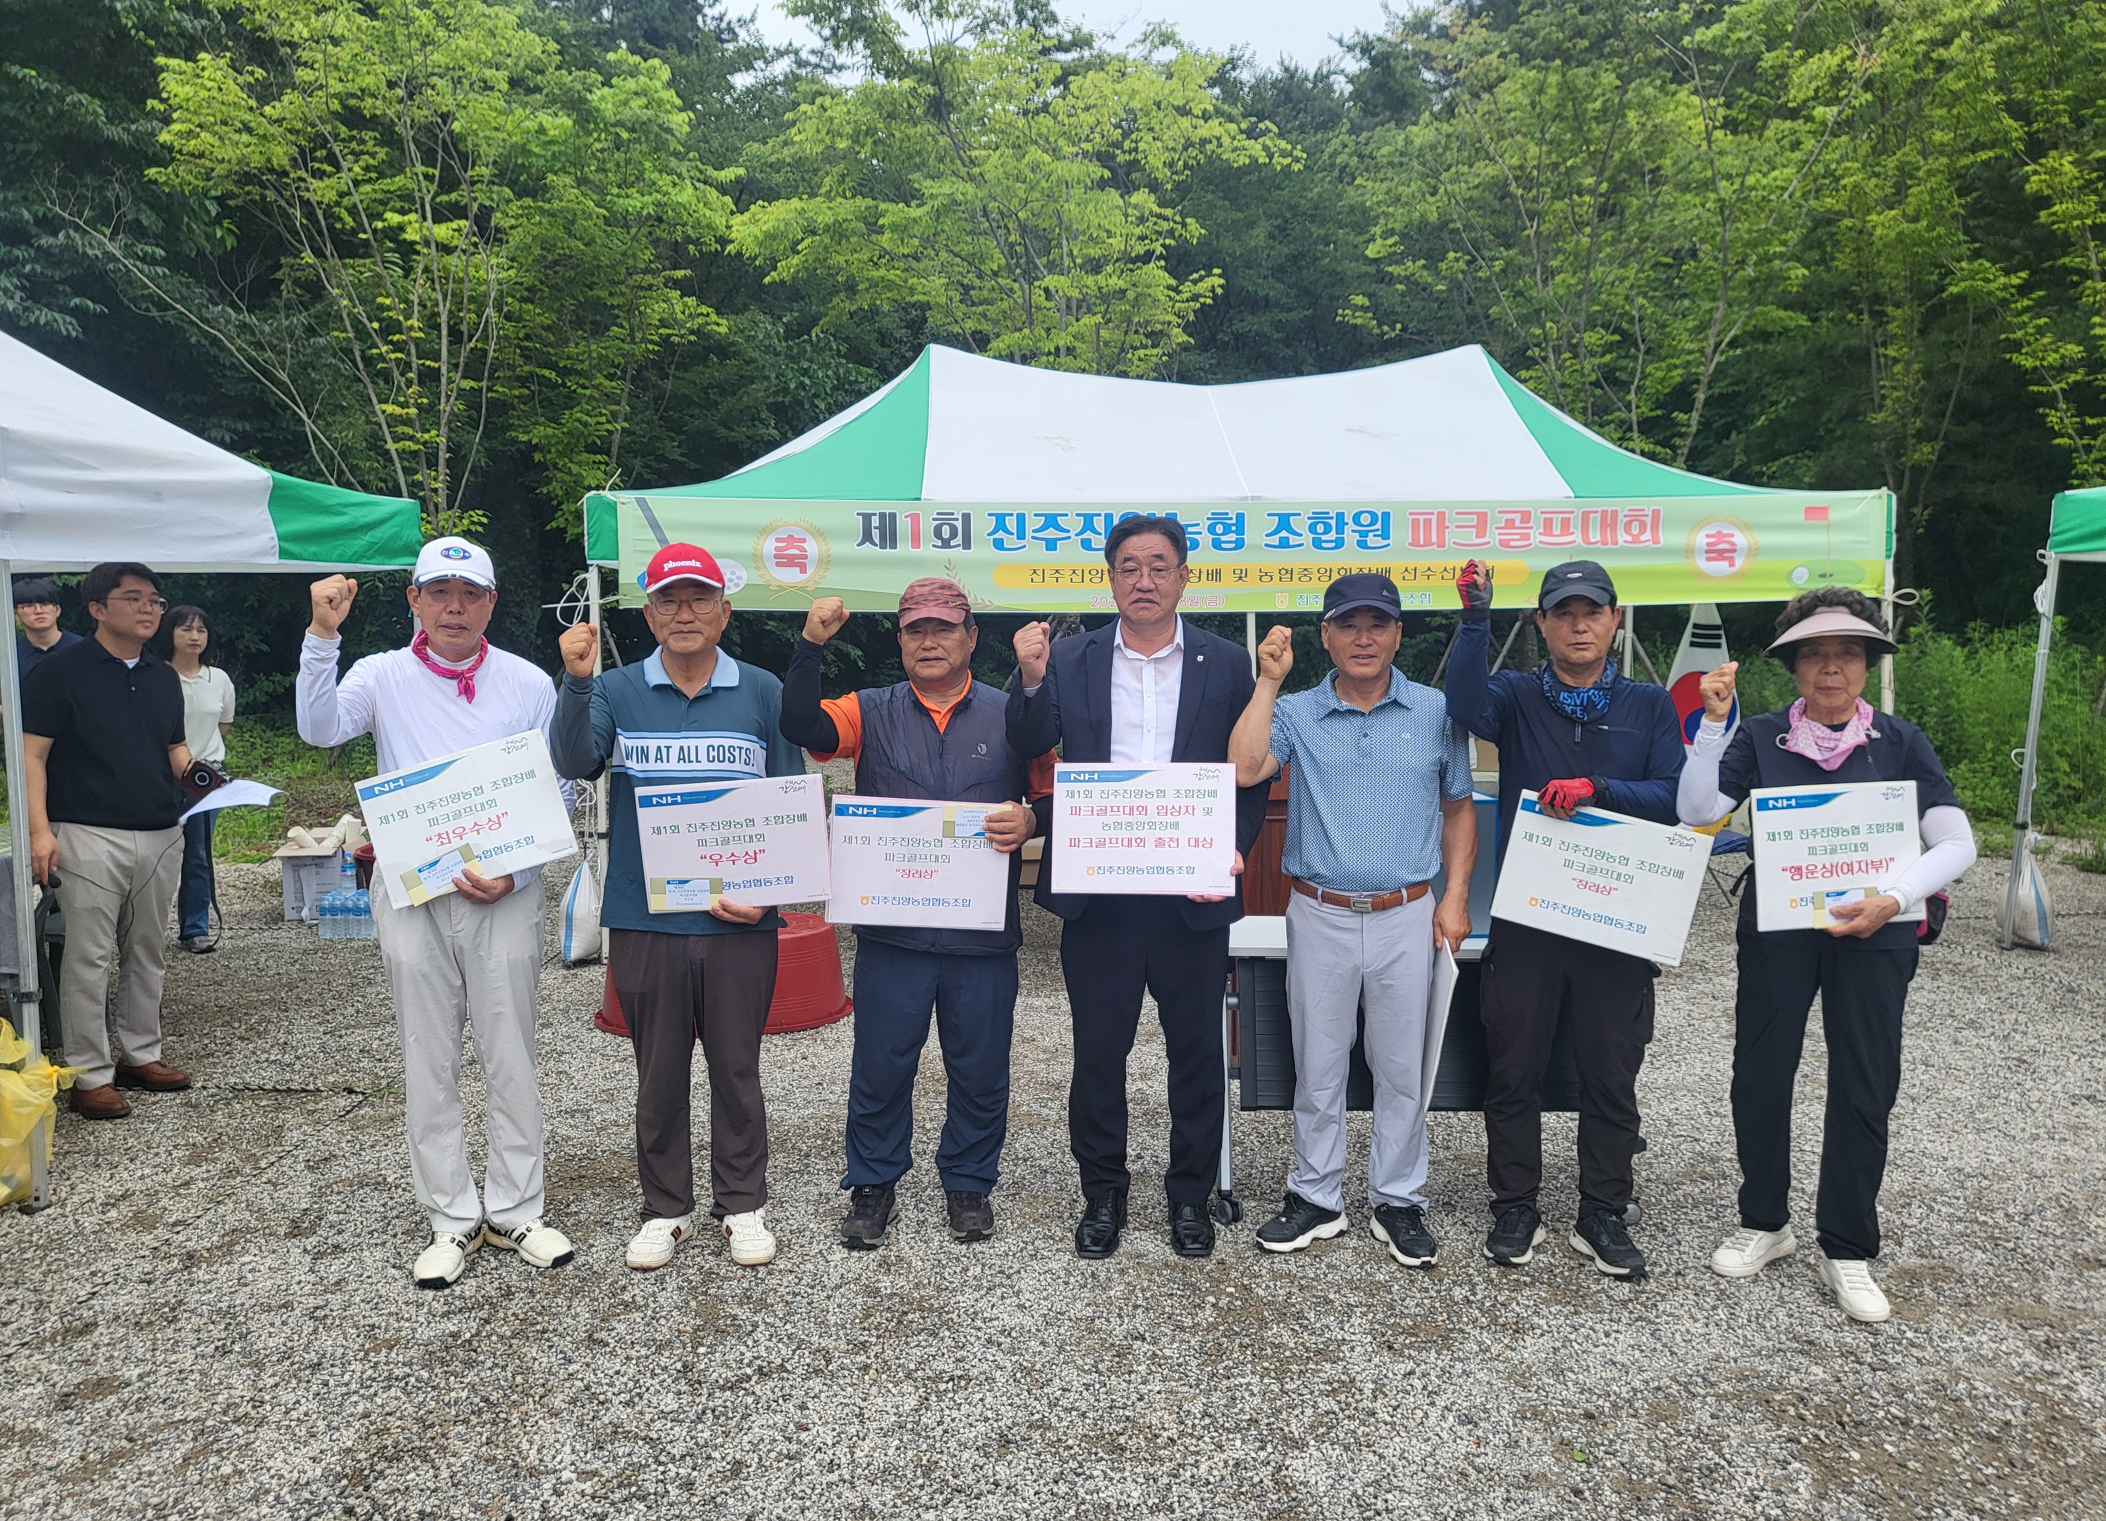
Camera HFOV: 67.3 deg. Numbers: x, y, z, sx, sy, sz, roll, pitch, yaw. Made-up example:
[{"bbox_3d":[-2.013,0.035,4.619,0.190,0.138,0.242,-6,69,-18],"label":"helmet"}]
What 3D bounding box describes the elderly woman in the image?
[{"bbox_3d":[1.725,0.417,3.597,0.654,1.593,0.450,1,5,18],"label":"elderly woman"}]

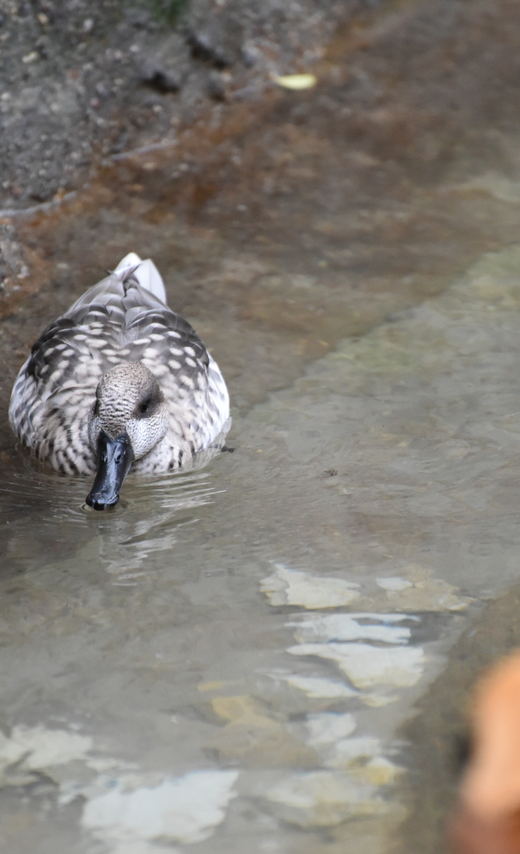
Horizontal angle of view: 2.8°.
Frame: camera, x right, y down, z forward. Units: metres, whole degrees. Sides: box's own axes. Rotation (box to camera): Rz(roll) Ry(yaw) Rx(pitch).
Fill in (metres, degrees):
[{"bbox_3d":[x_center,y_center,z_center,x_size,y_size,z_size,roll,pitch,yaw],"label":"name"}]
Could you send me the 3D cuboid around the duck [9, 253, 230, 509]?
[{"bbox_3d":[-0.082,-0.017,6.296,0.131,0.117,0.320,2,20,5],"label":"duck"}]

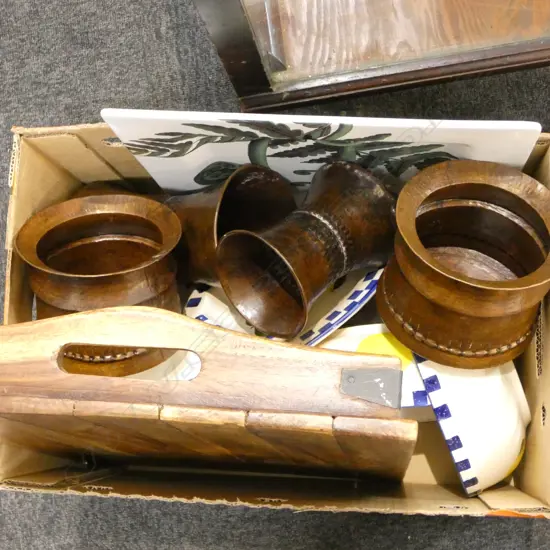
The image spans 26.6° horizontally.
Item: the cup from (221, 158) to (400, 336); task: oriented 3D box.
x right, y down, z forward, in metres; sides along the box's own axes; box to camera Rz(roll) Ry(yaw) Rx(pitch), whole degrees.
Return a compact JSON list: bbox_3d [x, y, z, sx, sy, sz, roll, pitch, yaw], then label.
[{"bbox_3d":[0.034,-0.026,1.108,0.138,0.118,0.118,-37,90,-33],"label":"cup"}]

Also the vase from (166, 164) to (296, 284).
[{"bbox_3d":[-0.077,-0.036,1.133,0.146,0.123,0.123,-5,90,36],"label":"vase"}]

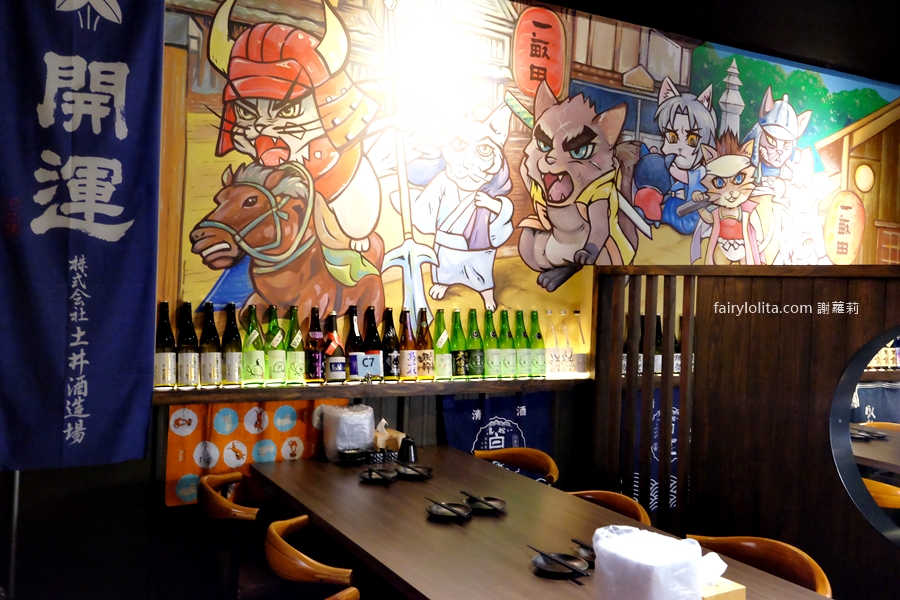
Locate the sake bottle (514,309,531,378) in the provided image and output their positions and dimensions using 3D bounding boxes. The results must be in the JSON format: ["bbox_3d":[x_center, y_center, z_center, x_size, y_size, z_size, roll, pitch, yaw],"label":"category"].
[{"bbox_3d":[0.323,0.197,3.485,0.078,0.298,0.078,-2,-7,0],"label":"sake bottle"}]

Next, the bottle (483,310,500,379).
[{"bbox_3d":[0.176,0.195,3.393,0.075,0.301,0.075,2,-4,-31],"label":"bottle"}]

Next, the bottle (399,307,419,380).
[{"bbox_3d":[-0.171,0.182,3.191,0.078,0.296,0.078,-2,-7,0],"label":"bottle"}]

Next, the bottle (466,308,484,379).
[{"bbox_3d":[0.108,0.190,3.357,0.078,0.298,0.078,-2,-7,0],"label":"bottle"}]

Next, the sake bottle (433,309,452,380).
[{"bbox_3d":[-0.035,0.189,3.261,0.075,0.300,0.075,0,-3,0],"label":"sake bottle"}]

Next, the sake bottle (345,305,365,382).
[{"bbox_3d":[-0.378,0.176,3.063,0.075,0.304,0.075,0,-3,0],"label":"sake bottle"}]

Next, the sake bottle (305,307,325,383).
[{"bbox_3d":[-0.518,0.171,2.984,0.078,0.294,0.078,2,-8,-31],"label":"sake bottle"}]

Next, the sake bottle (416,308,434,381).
[{"bbox_3d":[-0.105,0.186,3.221,0.075,0.302,0.075,0,-3,0],"label":"sake bottle"}]

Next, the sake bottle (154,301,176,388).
[{"bbox_3d":[-0.995,0.157,2.715,0.075,0.303,0.075,2,-4,-31],"label":"sake bottle"}]

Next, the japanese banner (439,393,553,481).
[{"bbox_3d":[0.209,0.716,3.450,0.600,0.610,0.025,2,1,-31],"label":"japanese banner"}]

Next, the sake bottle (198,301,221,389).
[{"bbox_3d":[-0.895,0.167,2.902,0.074,0.319,0.074,1,-7,-27],"label":"sake bottle"}]

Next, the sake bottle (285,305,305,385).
[{"bbox_3d":[-0.609,0.178,3.053,0.073,0.309,0.073,1,-7,-27],"label":"sake bottle"}]

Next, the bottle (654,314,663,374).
[{"bbox_3d":[1.054,0.218,3.895,0.074,0.316,0.074,1,-7,-27],"label":"bottle"}]

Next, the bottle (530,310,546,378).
[{"bbox_3d":[0.405,0.204,3.568,0.073,0.308,0.073,-2,-7,0],"label":"bottle"}]

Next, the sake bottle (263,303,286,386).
[{"bbox_3d":[-0.655,0.170,2.903,0.075,0.299,0.075,2,-4,-31],"label":"sake bottle"}]

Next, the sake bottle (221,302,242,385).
[{"bbox_3d":[-0.792,0.162,2.823,0.075,0.307,0.075,2,-4,-31],"label":"sake bottle"}]

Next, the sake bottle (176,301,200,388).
[{"bbox_3d":[-0.926,0.156,2.741,0.078,0.298,0.078,2,-8,-31],"label":"sake bottle"}]

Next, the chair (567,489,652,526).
[{"bbox_3d":[0.286,0.999,2.448,0.520,0.760,0.540,2,1,-31],"label":"chair"}]

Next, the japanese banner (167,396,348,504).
[{"bbox_3d":[-0.737,0.583,3.043,0.706,0.389,0.020,1,3,-27],"label":"japanese banner"}]

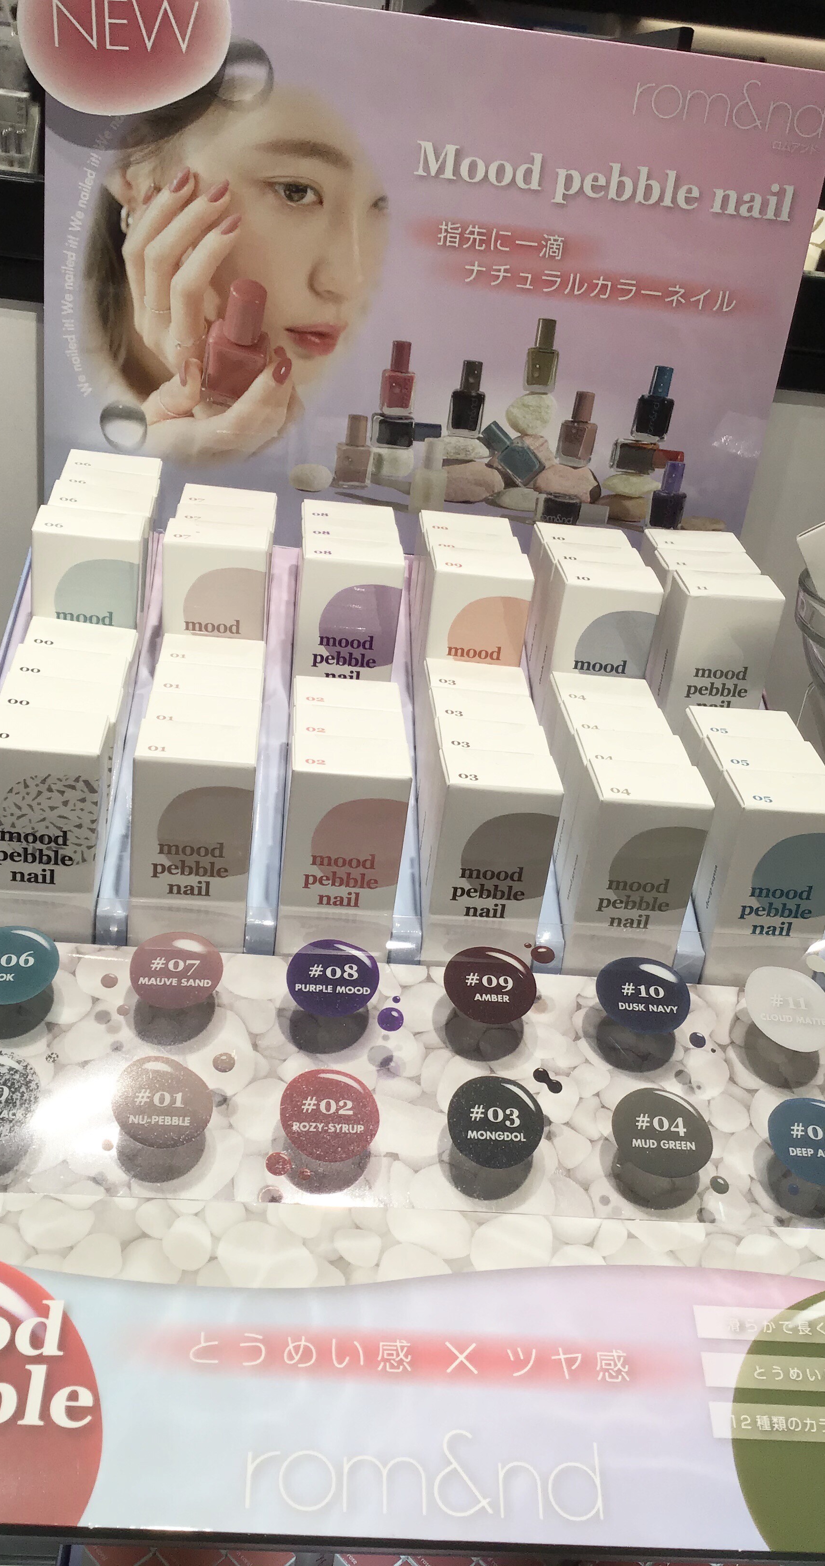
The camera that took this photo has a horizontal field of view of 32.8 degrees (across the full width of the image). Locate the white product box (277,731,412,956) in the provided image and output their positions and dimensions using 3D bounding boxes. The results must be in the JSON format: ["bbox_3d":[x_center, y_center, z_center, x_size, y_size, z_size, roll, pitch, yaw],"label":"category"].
[{"bbox_3d":[-0.021,0.021,0.402,0.032,0.065,0.021,4,29,-7],"label":"white product box"}]

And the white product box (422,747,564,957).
[{"bbox_3d":[0.022,0.028,0.437,0.035,0.072,0.024,4,29,-6],"label":"white product box"}]

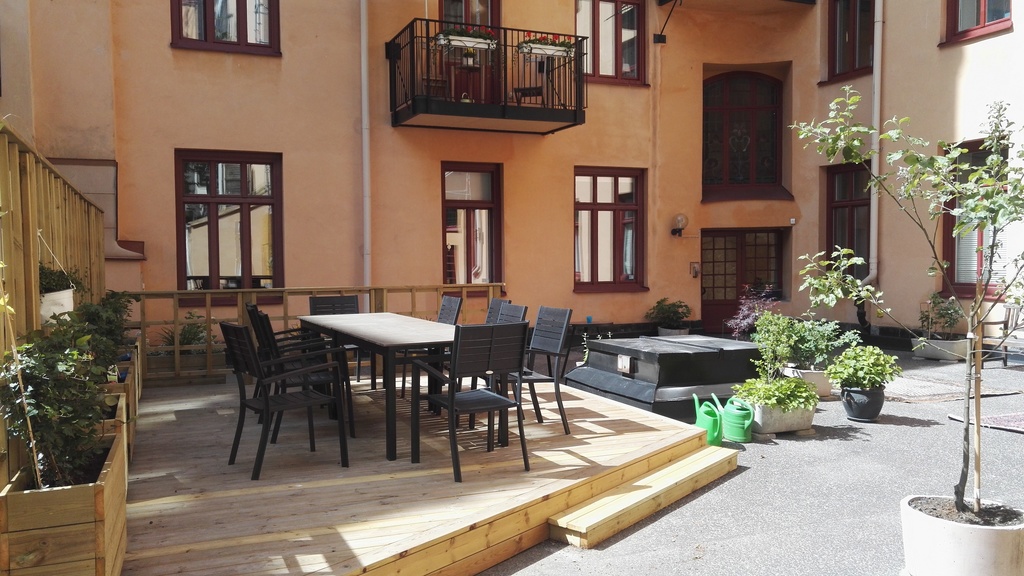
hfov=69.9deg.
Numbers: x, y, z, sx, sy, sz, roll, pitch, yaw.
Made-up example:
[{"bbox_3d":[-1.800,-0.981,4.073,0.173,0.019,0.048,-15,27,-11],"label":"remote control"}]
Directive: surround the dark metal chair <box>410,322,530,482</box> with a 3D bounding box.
[{"bbox_3d":[-0.233,0.644,4.428,0.560,0.885,0.600,-2,3,-29],"label":"dark metal chair"}]

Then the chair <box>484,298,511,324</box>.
[{"bbox_3d":[-0.328,0.561,6.498,0.590,0.910,0.570,-2,3,-29],"label":"chair"}]

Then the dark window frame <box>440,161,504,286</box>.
[{"bbox_3d":[-0.638,-0.941,11.672,1.038,2.118,0.160,-1,2,-21],"label":"dark window frame"}]

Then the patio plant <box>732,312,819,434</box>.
[{"bbox_3d":[2.279,0.732,6.375,0.660,1.000,0.500,-1,3,-21],"label":"patio plant"}]

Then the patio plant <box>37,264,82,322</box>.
[{"bbox_3d":[-2.156,0.027,3.453,0.200,0.290,0.210,-2,2,-26],"label":"patio plant"}]

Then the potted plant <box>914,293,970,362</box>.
[{"bbox_3d":[6.039,0.531,10.331,0.380,0.965,0.740,-2,2,-22],"label":"potted plant"}]

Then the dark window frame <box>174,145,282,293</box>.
[{"bbox_3d":[-4.105,-0.900,10.743,1.470,2.210,0.150,-1,3,-21],"label":"dark window frame"}]

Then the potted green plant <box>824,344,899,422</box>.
[{"bbox_3d":[3.212,0.856,6.720,0.670,0.660,0.640,0,2,25],"label":"potted green plant"}]

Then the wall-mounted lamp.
[{"bbox_3d":[3.014,-1.134,13.204,0.240,0.400,0.300,-1,3,-21],"label":"wall-mounted lamp"}]

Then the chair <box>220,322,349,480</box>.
[{"bbox_3d":[-1.409,0.654,4.502,0.600,0.885,0.560,-2,3,-37],"label":"chair"}]

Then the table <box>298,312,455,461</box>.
[{"bbox_3d":[-1.007,0.676,5.988,0.890,0.740,2.380,-2,3,-29],"label":"table"}]

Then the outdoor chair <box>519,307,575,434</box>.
[{"bbox_3d":[0.079,0.606,5.325,0.600,0.885,0.560,-2,2,-23],"label":"outdoor chair"}]

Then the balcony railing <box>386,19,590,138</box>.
[{"bbox_3d":[-0.368,-3.187,11.350,2.752,1.327,1.229,-1,3,-21],"label":"balcony railing"}]

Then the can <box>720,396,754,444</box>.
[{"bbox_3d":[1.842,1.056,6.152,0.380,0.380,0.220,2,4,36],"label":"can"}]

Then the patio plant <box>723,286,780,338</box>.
[{"bbox_3d":[3.290,0.507,10.029,0.764,1.096,0.700,0,2,17],"label":"patio plant"}]

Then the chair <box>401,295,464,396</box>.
[{"bbox_3d":[-0.797,0.542,6.920,0.590,0.910,0.570,-2,3,-29],"label":"chair"}]

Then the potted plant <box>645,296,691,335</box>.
[{"bbox_3d":[2.710,0.577,12.694,0.800,0.820,0.760,-1,2,-20],"label":"potted plant"}]

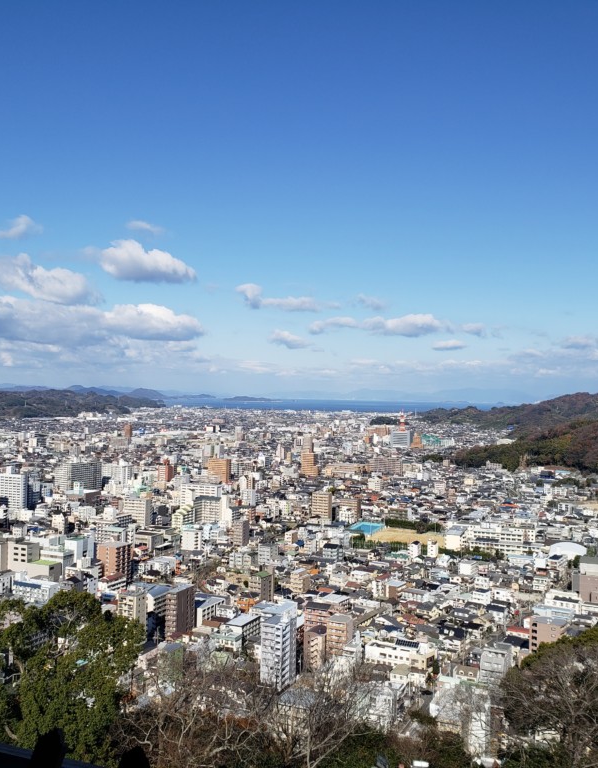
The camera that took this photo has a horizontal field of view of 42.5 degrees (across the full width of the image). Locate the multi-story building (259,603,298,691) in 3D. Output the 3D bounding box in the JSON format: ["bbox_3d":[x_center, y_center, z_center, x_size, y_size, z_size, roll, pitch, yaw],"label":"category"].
[{"bbox_3d":[-8.550,111.610,331.410,9.220,34.500,15.930,1,-1,25],"label":"multi-story building"}]

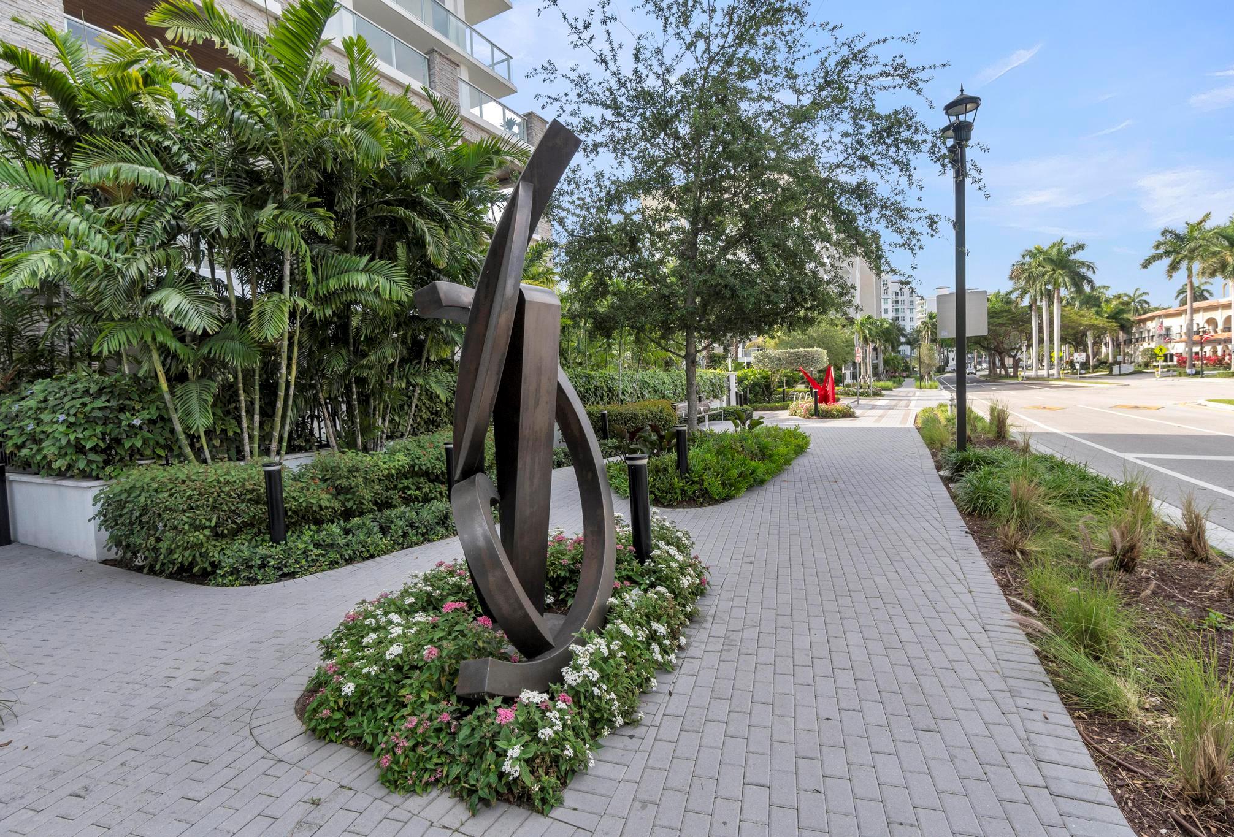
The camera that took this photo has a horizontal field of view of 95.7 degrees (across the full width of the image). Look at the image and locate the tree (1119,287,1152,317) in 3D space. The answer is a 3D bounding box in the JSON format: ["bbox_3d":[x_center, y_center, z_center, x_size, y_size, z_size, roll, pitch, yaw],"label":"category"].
[{"bbox_3d":[93.947,-16.240,101.179,4.600,15.069,4.600,0,4,43],"label":"tree"}]

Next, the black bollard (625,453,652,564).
[{"bbox_3d":[0.192,0.810,4.355,0.180,1.037,0.180,-3,3,2],"label":"black bollard"}]

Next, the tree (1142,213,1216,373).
[{"bbox_3d":[61.991,-13.650,61.332,6.200,17.295,6.200,-6,4,-45],"label":"tree"}]

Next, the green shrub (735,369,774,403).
[{"bbox_3d":[6.809,-1.494,27.943,2.000,2.100,1.800,-2,3,18],"label":"green shrub"}]

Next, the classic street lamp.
[{"bbox_3d":[5.998,-2.390,9.811,0.540,6.250,1.500,-1,4,29],"label":"classic street lamp"}]

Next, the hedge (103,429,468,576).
[{"bbox_3d":[-3.478,0.913,6.973,2.200,1.000,4.200,-1,4,32],"label":"hedge"}]

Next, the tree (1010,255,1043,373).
[{"bbox_3d":[49.397,-11.750,65.969,5.400,14.611,5.400,-1,4,37],"label":"tree"}]

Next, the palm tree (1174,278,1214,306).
[{"bbox_3d":[90.817,-14.937,87.622,4.700,14.000,4.700,0,4,45],"label":"palm tree"}]

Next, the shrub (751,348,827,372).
[{"bbox_3d":[9.234,-3.025,29.874,3.900,1.300,1.800,-2,3,18],"label":"shrub"}]

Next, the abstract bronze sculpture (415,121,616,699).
[{"bbox_3d":[-0.587,-0.157,3.344,1.120,3.115,1.100,-4,3,-10],"label":"abstract bronze sculpture"}]

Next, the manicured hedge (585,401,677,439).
[{"bbox_3d":[0.377,0.121,16.415,2.700,1.196,3.000,-3,3,1],"label":"manicured hedge"}]

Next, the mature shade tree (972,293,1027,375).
[{"bbox_3d":[50.079,-10.653,72.711,8.000,10.700,8.000,-1,4,40],"label":"mature shade tree"}]

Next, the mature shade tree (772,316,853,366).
[{"bbox_3d":[16.810,-5.335,48.056,7.600,7.031,7.400,-2,3,20],"label":"mature shade tree"}]

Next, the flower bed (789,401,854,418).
[{"bbox_3d":[8.318,-0.342,23.117,2.600,0.540,3.300,-2,3,17],"label":"flower bed"}]

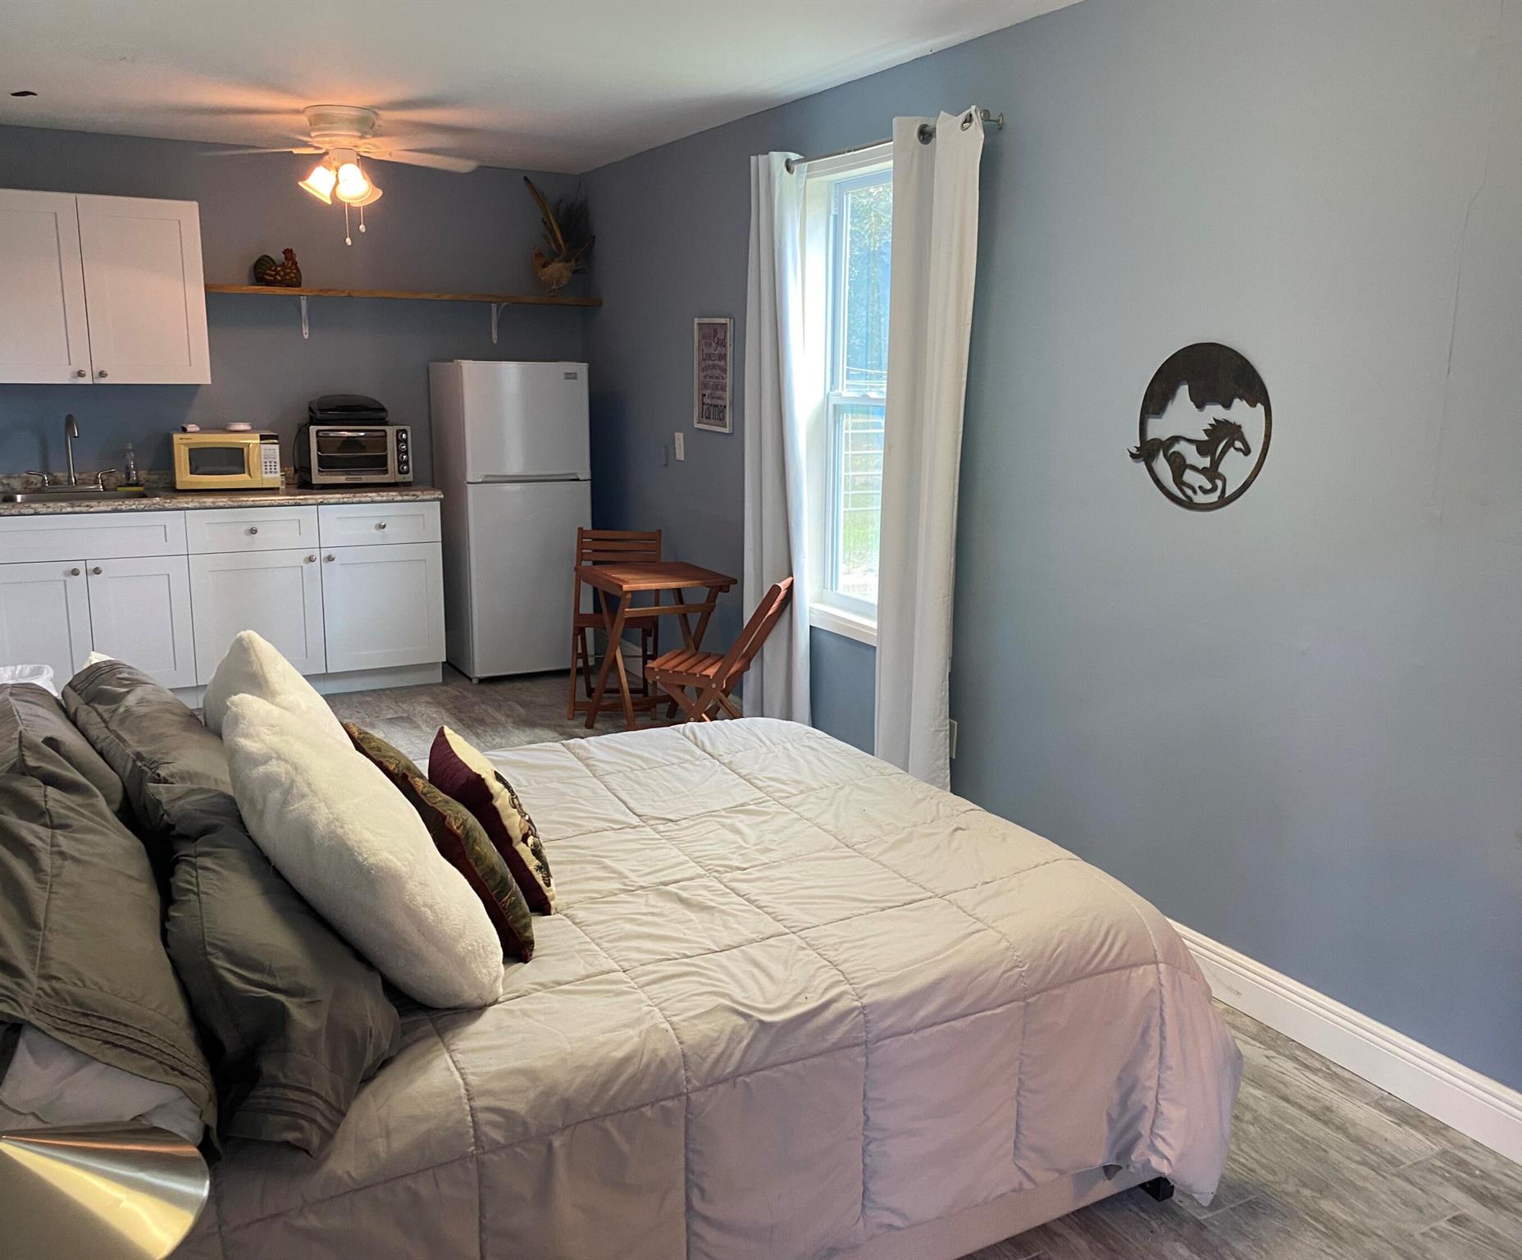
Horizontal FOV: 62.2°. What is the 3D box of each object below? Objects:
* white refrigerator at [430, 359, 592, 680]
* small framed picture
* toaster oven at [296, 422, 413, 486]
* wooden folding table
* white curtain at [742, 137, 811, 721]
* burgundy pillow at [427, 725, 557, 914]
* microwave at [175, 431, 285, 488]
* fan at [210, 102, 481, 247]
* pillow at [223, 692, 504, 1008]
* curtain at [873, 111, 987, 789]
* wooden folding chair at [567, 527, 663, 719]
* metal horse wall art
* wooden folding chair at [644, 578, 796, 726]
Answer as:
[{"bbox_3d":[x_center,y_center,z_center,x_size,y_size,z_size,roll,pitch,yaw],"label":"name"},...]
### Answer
[{"bbox_3d":[-1.223,-0.555,6.210,0.605,1.505,0.600,-6,13,-28],"label":"white refrigerator"},{"bbox_3d":[-0.194,-1.061,5.242,0.022,0.450,0.320,-6,14,-28],"label":"small framed picture"},{"bbox_3d":[-1.909,-0.819,5.934,0.450,0.290,0.380,-5,13,-27],"label":"toaster oven"},{"bbox_3d":[-0.439,0.106,5.113,0.465,0.675,0.510,-6,13,-28],"label":"wooden folding table"},{"bbox_3d":[0.066,-0.626,4.689,0.110,2.160,0.400,-6,14,-28],"label":"white curtain"},{"bbox_3d":[-0.489,0.327,2.275,0.120,0.315,0.335,-31,24,-19],"label":"burgundy pillow"},{"bbox_3d":[-2.415,-0.760,5.695,0.430,0.260,0.320,-4,13,-22],"label":"microwave"},{"bbox_3d":[-1.596,-1.746,4.859,1.070,0.495,1.070,-6,13,-28],"label":"fan"},{"bbox_3d":[-0.631,0.330,1.997,0.190,0.475,0.480,-42,29,-18],"label":"pillow"},{"bbox_3d":[0.504,-0.454,3.904,0.110,2.160,0.360,-6,14,-28],"label":"curtain"},{"bbox_3d":[-0.643,-0.035,5.588,0.385,0.780,0.440,1,12,-2],"label":"wooden folding chair"},{"bbox_3d":[1.042,-0.487,3.021,0.020,0.400,0.430,-6,13,-28],"label":"metal horse wall art"},{"bbox_3d":[-0.123,0.159,4.708,0.470,0.780,0.385,5,13,19],"label":"wooden folding chair"}]

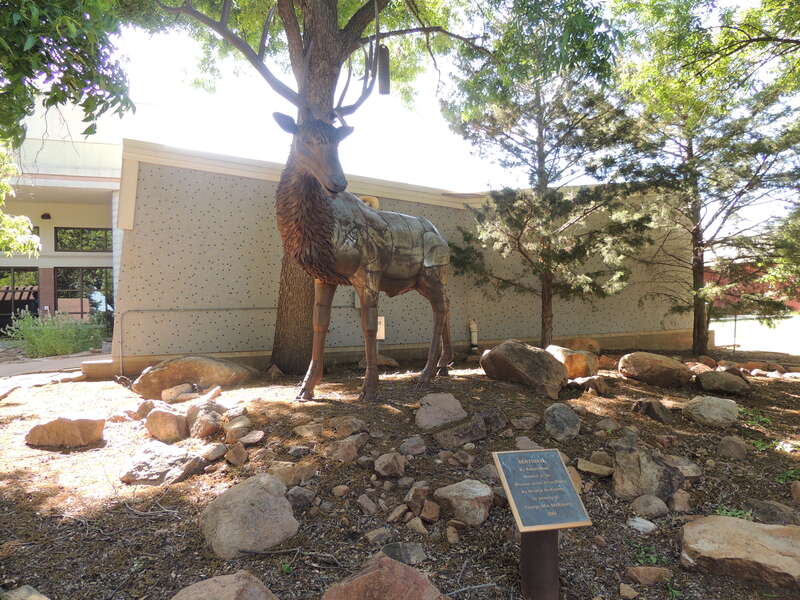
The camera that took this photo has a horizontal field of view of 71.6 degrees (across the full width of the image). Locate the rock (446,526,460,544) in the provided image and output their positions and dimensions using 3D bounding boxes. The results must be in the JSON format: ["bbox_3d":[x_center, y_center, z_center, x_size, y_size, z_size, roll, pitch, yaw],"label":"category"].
[{"bbox_3d":[0.279,1.228,2.893,0.073,0.087,0.073,0,0,6],"label":"rock"}]

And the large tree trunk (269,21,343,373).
[{"bbox_3d":[-1.193,-1.306,7.000,0.850,4.400,0.650,-1,-2,0],"label":"large tree trunk"}]

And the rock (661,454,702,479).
[{"bbox_3d":[1.865,1.099,3.662,0.264,0.146,0.185,0,0,12],"label":"rock"}]

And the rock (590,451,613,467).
[{"bbox_3d":[1.369,1.083,3.768,0.149,0.116,0.120,0,0,20],"label":"rock"}]

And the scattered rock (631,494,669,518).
[{"bbox_3d":[1.525,1.262,3.391,0.232,0.125,0.180,0,0,24],"label":"scattered rock"}]

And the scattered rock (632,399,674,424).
[{"bbox_3d":[2.123,0.934,4.646,0.352,0.191,0.246,0,0,0],"label":"scattered rock"}]

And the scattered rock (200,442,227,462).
[{"bbox_3d":[-1.319,1.079,3.925,0.184,0.115,0.150,0,0,-19],"label":"scattered rock"}]

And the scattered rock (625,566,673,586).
[{"bbox_3d":[1.313,1.461,2.930,0.250,0.085,0.160,-2,-2,24],"label":"scattered rock"}]

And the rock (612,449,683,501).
[{"bbox_3d":[1.702,1.195,3.800,0.460,0.300,0.330,-2,-2,24],"label":"rock"}]

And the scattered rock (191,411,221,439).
[{"bbox_3d":[-1.542,0.987,4.398,0.238,0.196,0.214,0,0,0],"label":"scattered rock"}]

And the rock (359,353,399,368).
[{"bbox_3d":[-0.300,0.844,7.734,0.558,0.201,0.390,0,0,0],"label":"rock"}]

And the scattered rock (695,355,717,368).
[{"bbox_3d":[4.806,0.964,8.698,0.314,0.203,0.282,0,0,0],"label":"scattered rock"}]

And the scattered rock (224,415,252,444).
[{"bbox_3d":[-1.339,1.059,4.570,0.240,0.200,0.220,0,-2,-16],"label":"scattered rock"}]

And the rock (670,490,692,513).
[{"bbox_3d":[1.791,1.282,3.530,0.135,0.130,0.120,-2,-2,27],"label":"rock"}]

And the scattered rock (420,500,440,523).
[{"bbox_3d":[0.183,1.271,3.333,0.120,0.110,0.110,0,0,3],"label":"scattered rock"}]

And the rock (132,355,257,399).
[{"bbox_3d":[-2.056,0.765,5.550,1.170,0.410,0.620,0,0,-20],"label":"rock"}]

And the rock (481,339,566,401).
[{"bbox_3d":[1.301,0.737,5.797,0.920,0.579,0.736,0,0,0],"label":"rock"}]

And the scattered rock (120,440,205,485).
[{"bbox_3d":[-1.734,1.186,4.050,0.600,0.240,0.420,0,-2,-23],"label":"scattered rock"}]

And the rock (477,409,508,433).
[{"bbox_3d":[0.719,0.937,4.314,0.249,0.160,0.200,0,0,9],"label":"rock"}]

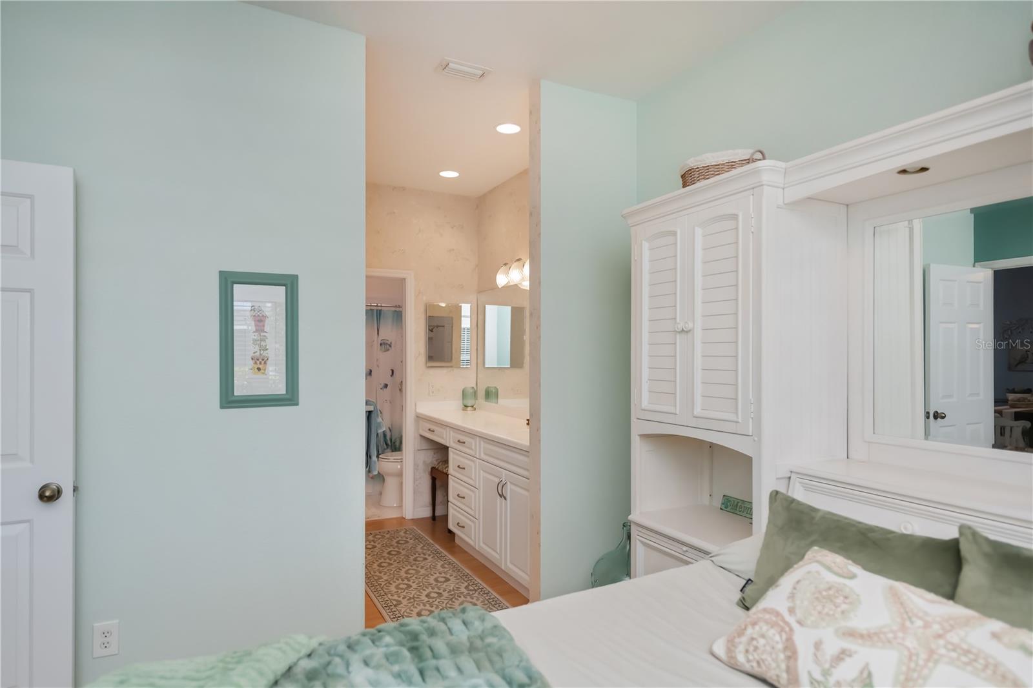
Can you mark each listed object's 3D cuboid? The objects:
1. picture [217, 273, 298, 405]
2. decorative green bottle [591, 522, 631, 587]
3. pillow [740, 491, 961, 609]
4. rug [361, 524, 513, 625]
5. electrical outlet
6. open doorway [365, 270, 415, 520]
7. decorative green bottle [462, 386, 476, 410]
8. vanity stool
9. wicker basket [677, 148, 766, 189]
[{"bbox_3d":[-1.035,-0.015,2.432,0.296,0.538,0.025,0,0,-27],"label":"picture"},{"bbox_3d":[0.544,1.155,2.923,0.345,0.610,0.345,0,0,-27],"label":"decorative green bottle"},{"bbox_3d":[0.726,0.528,1.366,0.130,0.330,0.470,28,-12,-24],"label":"pillow"},{"bbox_3d":[-0.691,1.463,3.898,0.645,0.010,1.860,0,0,-27],"label":"rug"},{"bbox_3d":[-1.498,1.081,2.199,0.079,0.123,0.008,0,0,-27],"label":"electrical outlet"},{"bbox_3d":[-1.262,0.428,4.944,0.840,2.096,0.130,0,0,-27],"label":"open doorway"},{"bbox_3d":[-0.412,0.470,5.218,0.120,0.218,0.120,0,0,0],"label":"decorative green bottle"},{"bbox_3d":[-0.465,1.230,4.922,0.360,0.490,0.430,0,0,-27],"label":"vanity stool"},{"bbox_3d":[0.836,-0.635,2.389,0.295,0.142,0.205,0,0,33],"label":"wicker basket"}]

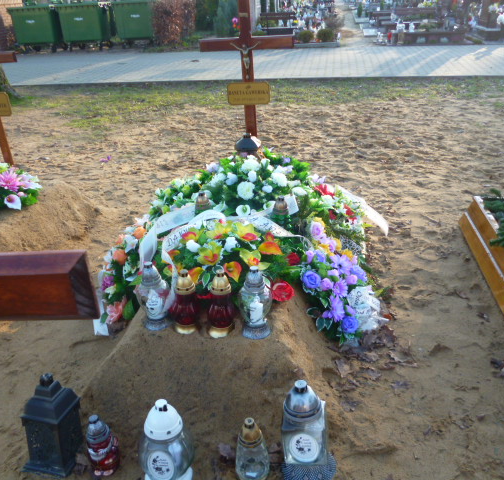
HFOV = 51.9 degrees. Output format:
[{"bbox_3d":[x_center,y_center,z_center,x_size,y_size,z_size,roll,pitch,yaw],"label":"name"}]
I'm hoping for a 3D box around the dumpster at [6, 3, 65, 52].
[{"bbox_3d":[-6.377,-6.347,15.500,1.330,1.250,1.050,-3,26,-2],"label":"dumpster"}]

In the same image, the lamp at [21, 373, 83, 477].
[{"bbox_3d":[-0.593,0.520,1.508,0.140,0.315,0.140,7,21,8],"label":"lamp"}]

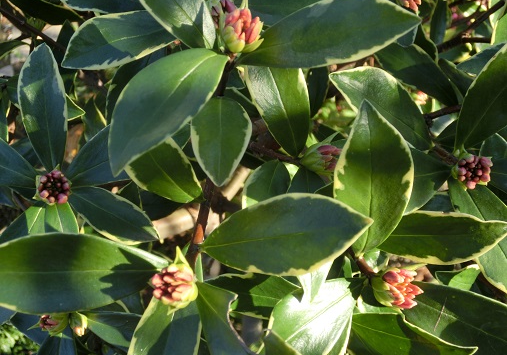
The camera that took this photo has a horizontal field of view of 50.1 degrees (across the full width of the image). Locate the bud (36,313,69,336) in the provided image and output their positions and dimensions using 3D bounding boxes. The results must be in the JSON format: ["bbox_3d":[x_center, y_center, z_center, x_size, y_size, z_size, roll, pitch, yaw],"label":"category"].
[{"bbox_3d":[-0.140,0.101,0.380,0.023,0.019,0.019,-8,5,-38],"label":"bud"}]

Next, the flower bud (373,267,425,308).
[{"bbox_3d":[0.092,0.071,0.345,0.030,0.025,0.025,11,7,38],"label":"flower bud"}]

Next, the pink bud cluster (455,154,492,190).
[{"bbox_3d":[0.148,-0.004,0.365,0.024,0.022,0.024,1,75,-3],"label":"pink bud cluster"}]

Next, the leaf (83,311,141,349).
[{"bbox_3d":[-0.094,0.107,0.375,0.060,0.012,0.027,21,67,-6],"label":"leaf"}]

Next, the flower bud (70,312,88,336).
[{"bbox_3d":[-0.119,0.100,0.370,0.011,0.011,0.016,-3,32,-5],"label":"flower bud"}]

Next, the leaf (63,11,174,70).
[{"bbox_3d":[-0.082,-0.089,0.355,0.090,0.013,0.036,-14,70,-6],"label":"leaf"}]

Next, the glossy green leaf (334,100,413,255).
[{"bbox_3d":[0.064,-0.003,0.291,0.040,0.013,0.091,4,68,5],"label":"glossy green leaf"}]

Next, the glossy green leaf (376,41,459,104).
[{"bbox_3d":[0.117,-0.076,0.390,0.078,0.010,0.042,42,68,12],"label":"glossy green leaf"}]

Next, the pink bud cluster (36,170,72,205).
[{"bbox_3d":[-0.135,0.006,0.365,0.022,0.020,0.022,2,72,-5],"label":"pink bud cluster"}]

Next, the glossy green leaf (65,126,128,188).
[{"bbox_3d":[-0.099,-0.013,0.375,0.064,0.010,0.035,-30,69,-5],"label":"glossy green leaf"}]

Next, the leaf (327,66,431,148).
[{"bbox_3d":[0.079,-0.041,0.330,0.080,0.011,0.034,36,70,8],"label":"leaf"}]

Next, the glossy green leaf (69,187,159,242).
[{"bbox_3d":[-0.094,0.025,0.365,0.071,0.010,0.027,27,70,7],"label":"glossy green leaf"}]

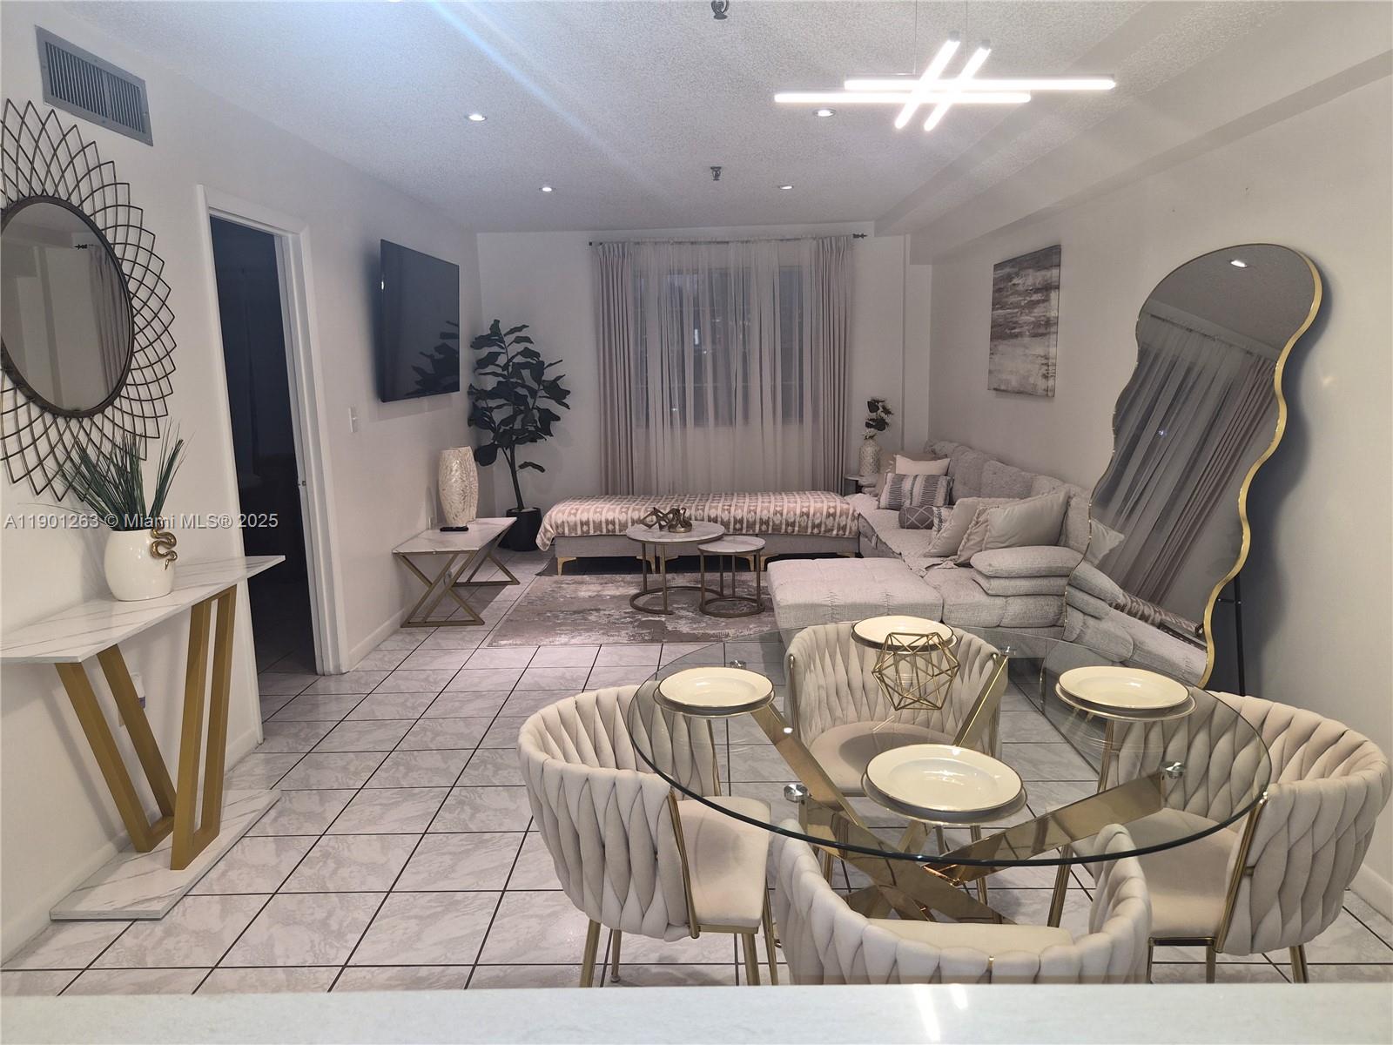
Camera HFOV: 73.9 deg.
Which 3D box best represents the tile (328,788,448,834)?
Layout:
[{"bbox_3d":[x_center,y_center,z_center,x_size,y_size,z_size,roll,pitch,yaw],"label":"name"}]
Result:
[{"bbox_3d":[-1.032,0.982,3.138,0.325,0.010,0.325,-1,10,1],"label":"tile"}]

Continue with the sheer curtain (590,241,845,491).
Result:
[{"bbox_3d":[0.233,-1.017,7.361,2.000,2.370,0.120,-1,10,1],"label":"sheer curtain"}]

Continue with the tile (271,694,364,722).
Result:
[{"bbox_3d":[-1.655,0.819,4.079,0.322,0.010,0.322,-1,10,1],"label":"tile"}]

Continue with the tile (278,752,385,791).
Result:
[{"bbox_3d":[-1.315,0.907,3.366,0.314,0.013,0.314,-1,10,1],"label":"tile"}]

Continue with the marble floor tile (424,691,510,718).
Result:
[{"bbox_3d":[-0.984,0.791,3.990,0.314,0.013,0.314,-1,10,1],"label":"marble floor tile"}]

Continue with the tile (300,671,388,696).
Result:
[{"bbox_3d":[-1.618,0.752,4.319,0.314,0.013,0.314,-1,10,1],"label":"tile"}]

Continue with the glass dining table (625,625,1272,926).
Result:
[{"bbox_3d":[0.474,0.755,1.988,1.240,0.755,1.240,-1,10,1],"label":"glass dining table"}]

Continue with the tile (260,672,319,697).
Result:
[{"bbox_3d":[-1.964,0.764,4.367,0.318,0.010,0.318,-1,10,1],"label":"tile"}]

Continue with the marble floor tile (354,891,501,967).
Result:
[{"bbox_3d":[-0.705,1.072,2.450,0.322,0.010,0.322,-1,10,1],"label":"marble floor tile"}]

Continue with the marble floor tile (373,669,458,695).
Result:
[{"bbox_3d":[-1.298,0.744,4.312,0.314,0.013,0.314,-1,10,1],"label":"marble floor tile"}]

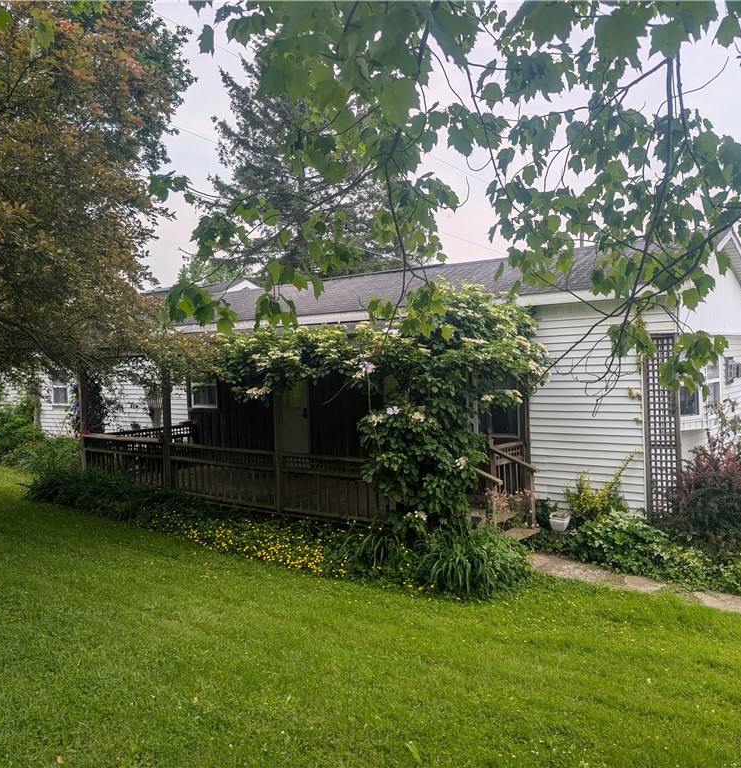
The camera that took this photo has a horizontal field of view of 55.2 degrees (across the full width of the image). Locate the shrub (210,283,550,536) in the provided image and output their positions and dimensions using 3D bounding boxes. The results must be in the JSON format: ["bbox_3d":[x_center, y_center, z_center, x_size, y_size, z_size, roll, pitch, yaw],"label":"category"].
[{"bbox_3d":[-0.238,0.511,9.117,4.450,2.950,2.150,-1,2,39],"label":"shrub"}]

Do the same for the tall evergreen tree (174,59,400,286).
[{"bbox_3d":[-3.041,-6.211,29.706,9.300,17.500,9.300,-2,2,-5],"label":"tall evergreen tree"}]

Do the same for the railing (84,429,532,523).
[{"bbox_3d":[-1.449,1.247,11.148,7.700,0.950,2.450,-1,2,39],"label":"railing"}]

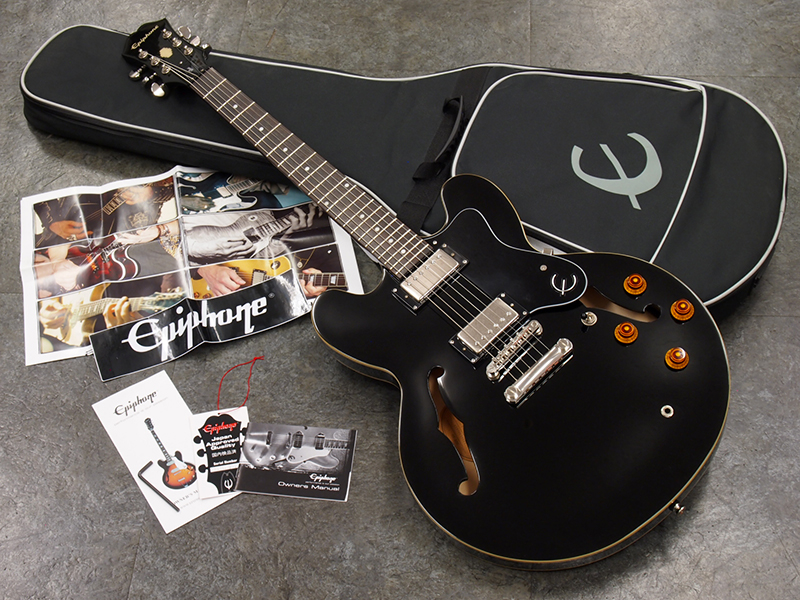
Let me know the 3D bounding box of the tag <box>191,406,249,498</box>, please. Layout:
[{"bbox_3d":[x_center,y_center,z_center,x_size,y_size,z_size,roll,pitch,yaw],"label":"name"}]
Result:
[{"bbox_3d":[-0.210,0.183,1.551,0.070,0.002,0.120,-10,52,-6],"label":"tag"}]

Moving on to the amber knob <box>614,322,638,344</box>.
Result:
[{"bbox_3d":[0.264,0.036,1.510,0.027,0.015,0.027,-6,61,11],"label":"amber knob"}]

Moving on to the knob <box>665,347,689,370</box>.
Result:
[{"bbox_3d":[0.317,0.065,1.481,0.027,0.015,0.027,-6,61,11],"label":"knob"}]

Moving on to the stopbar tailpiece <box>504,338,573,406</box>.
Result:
[{"bbox_3d":[0.161,0.083,1.501,0.102,0.015,0.018,-42,61,-10],"label":"stopbar tailpiece"}]

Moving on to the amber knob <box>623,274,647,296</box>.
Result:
[{"bbox_3d":[0.280,-0.021,1.537,0.027,0.015,0.027,-6,61,11],"label":"amber knob"}]

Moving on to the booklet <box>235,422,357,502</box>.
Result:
[{"bbox_3d":[-0.122,0.191,1.539,0.133,0.004,0.097,3,52,5],"label":"booklet"}]

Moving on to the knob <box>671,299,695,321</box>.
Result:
[{"bbox_3d":[0.330,0.010,1.508,0.027,0.015,0.027,-6,61,11],"label":"knob"}]

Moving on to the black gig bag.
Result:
[{"bbox_3d":[-0.017,-0.229,1.819,1.100,0.080,0.424,14,54,12],"label":"black gig bag"}]

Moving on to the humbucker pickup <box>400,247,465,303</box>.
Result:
[{"bbox_3d":[0.038,-0.028,1.589,0.070,0.017,0.038,-42,61,-10],"label":"humbucker pickup"}]

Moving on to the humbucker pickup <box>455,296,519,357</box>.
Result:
[{"bbox_3d":[0.106,0.034,1.538,0.070,0.017,0.038,-42,61,-10],"label":"humbucker pickup"}]

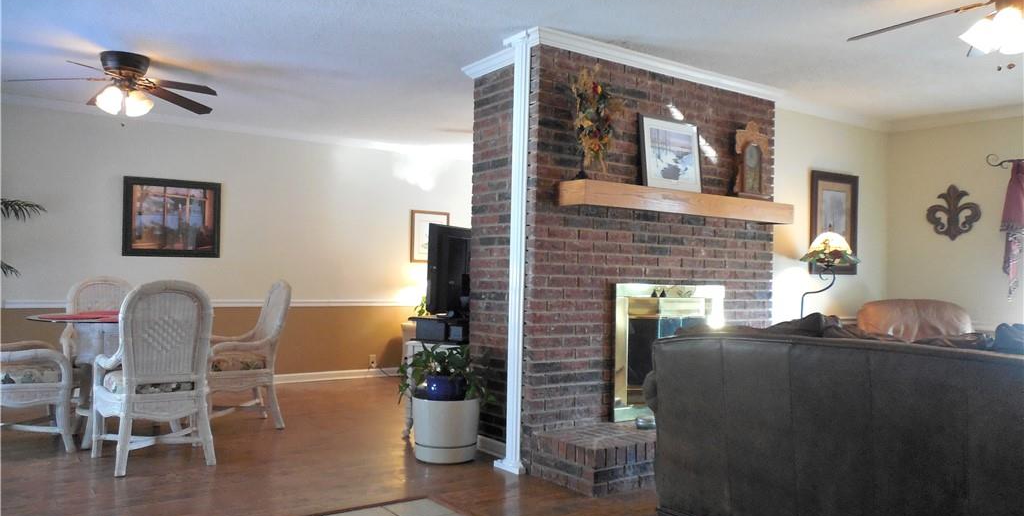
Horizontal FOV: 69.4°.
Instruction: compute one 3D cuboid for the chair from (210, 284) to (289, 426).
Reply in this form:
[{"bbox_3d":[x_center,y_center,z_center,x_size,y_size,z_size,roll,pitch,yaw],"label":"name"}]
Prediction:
[{"bbox_3d":[-1.893,0.654,5.104,0.600,1.010,0.600,2,-2,-35],"label":"chair"}]

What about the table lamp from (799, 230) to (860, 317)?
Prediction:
[{"bbox_3d":[2.242,0.178,5.257,0.440,0.750,0.420,2,-2,-35],"label":"table lamp"}]

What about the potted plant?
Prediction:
[{"bbox_3d":[-0.389,0.848,4.426,0.490,0.662,0.480,1,-1,0],"label":"potted plant"}]

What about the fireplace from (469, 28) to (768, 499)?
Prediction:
[{"bbox_3d":[0.929,0.002,4.764,2.140,2.420,1.240,2,-2,-35],"label":"fireplace"}]

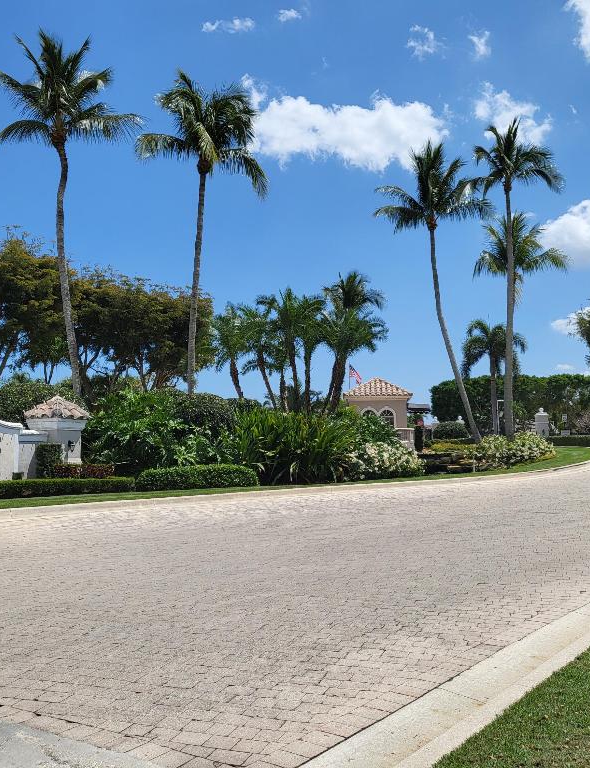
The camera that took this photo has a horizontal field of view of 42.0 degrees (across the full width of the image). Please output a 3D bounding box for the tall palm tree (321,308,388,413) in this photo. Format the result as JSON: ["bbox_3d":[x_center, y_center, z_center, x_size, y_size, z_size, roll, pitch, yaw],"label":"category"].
[{"bbox_3d":[2.133,-0.107,27.572,2.366,5.247,2.300,-1,-4,0],"label":"tall palm tree"}]

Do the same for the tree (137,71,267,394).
[{"bbox_3d":[-3.536,-4.625,29.395,4.967,15.180,4.800,-1,-4,0],"label":"tree"}]

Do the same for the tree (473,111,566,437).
[{"bbox_3d":[8.610,-3.819,29.763,3.560,13.190,3.400,0,-3,0],"label":"tree"}]

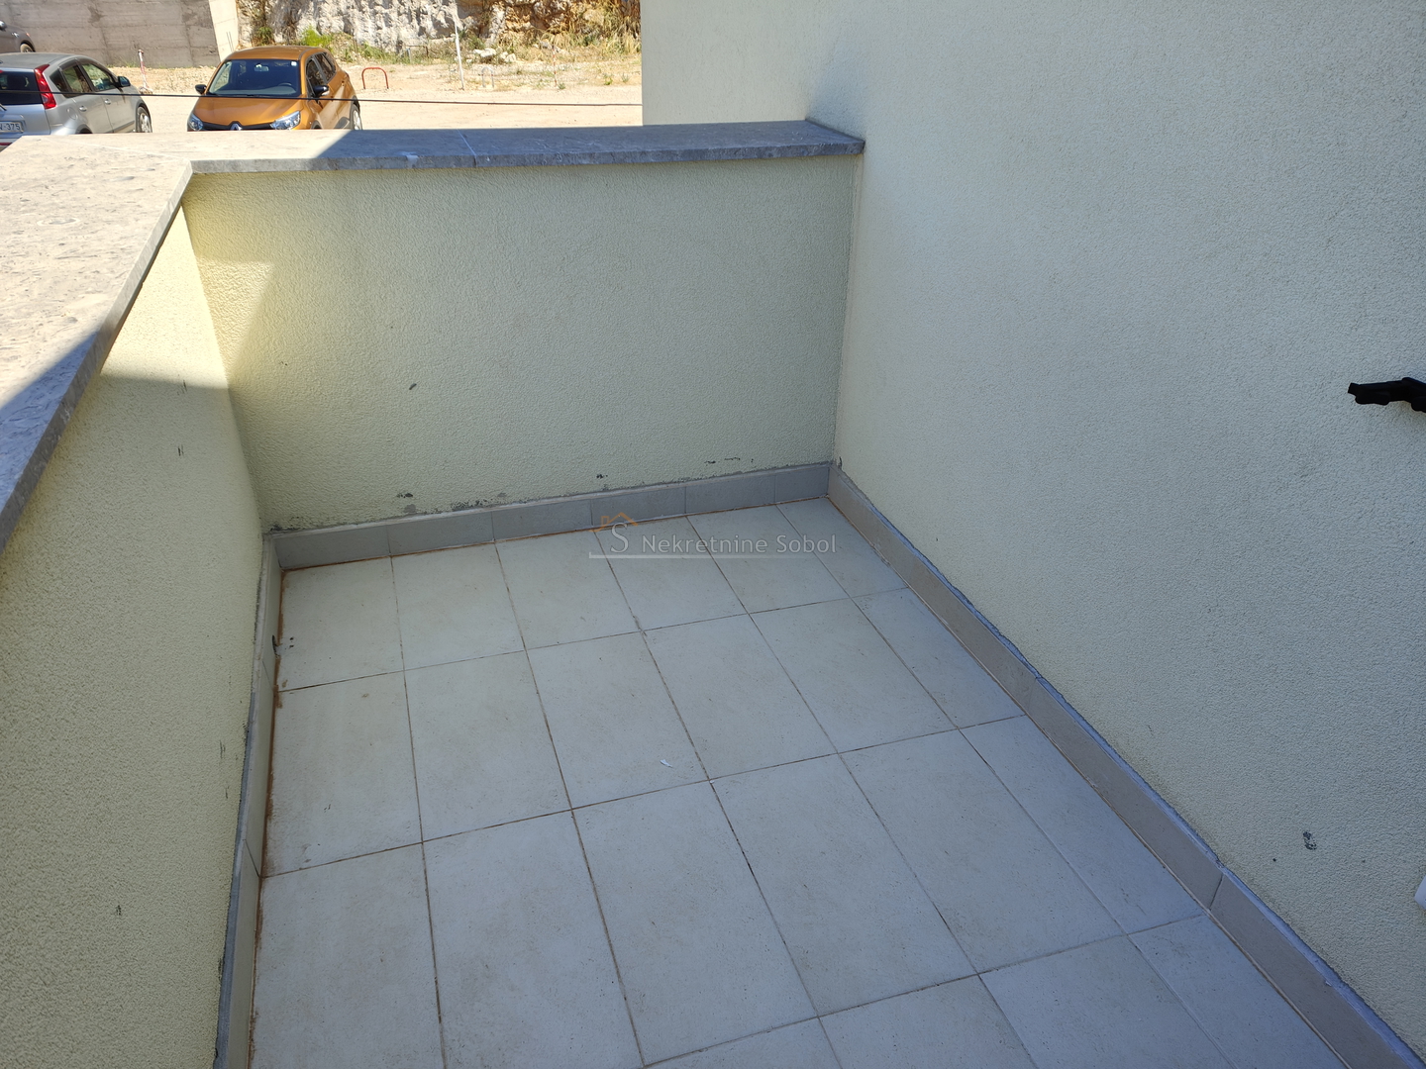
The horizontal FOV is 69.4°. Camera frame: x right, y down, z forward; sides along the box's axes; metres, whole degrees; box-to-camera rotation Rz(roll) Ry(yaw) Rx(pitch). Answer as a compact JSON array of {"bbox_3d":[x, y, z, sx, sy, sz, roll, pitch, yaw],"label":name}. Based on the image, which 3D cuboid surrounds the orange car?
[{"bbox_3d":[-6.955,-6.864,16.467,1.790,1.560,4.120,-1,30,-5],"label":"orange car"}]

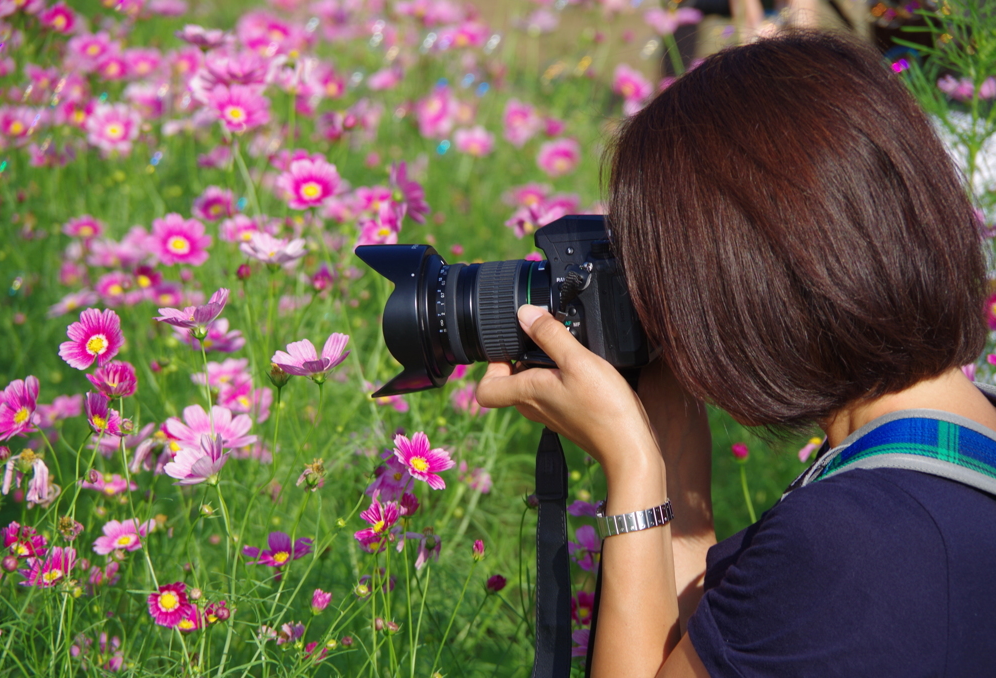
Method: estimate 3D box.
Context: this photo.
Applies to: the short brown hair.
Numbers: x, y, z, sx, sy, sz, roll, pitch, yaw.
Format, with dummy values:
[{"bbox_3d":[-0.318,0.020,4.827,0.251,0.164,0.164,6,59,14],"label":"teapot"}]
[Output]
[{"bbox_3d":[0.194,-0.072,3.720,0.235,0.255,0.195,-8,5,10],"label":"short brown hair"}]

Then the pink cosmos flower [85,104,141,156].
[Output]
[{"bbox_3d":[-0.387,-0.209,5.750,0.053,0.052,0.017,0,-14,0],"label":"pink cosmos flower"}]

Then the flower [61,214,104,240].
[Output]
[{"bbox_3d":[-0.398,-0.107,5.500,0.039,0.014,0.038,0,37,0],"label":"flower"}]

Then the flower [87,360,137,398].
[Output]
[{"bbox_3d":[-0.277,0.029,4.120,0.035,0.024,0.033,-6,21,0],"label":"flower"}]

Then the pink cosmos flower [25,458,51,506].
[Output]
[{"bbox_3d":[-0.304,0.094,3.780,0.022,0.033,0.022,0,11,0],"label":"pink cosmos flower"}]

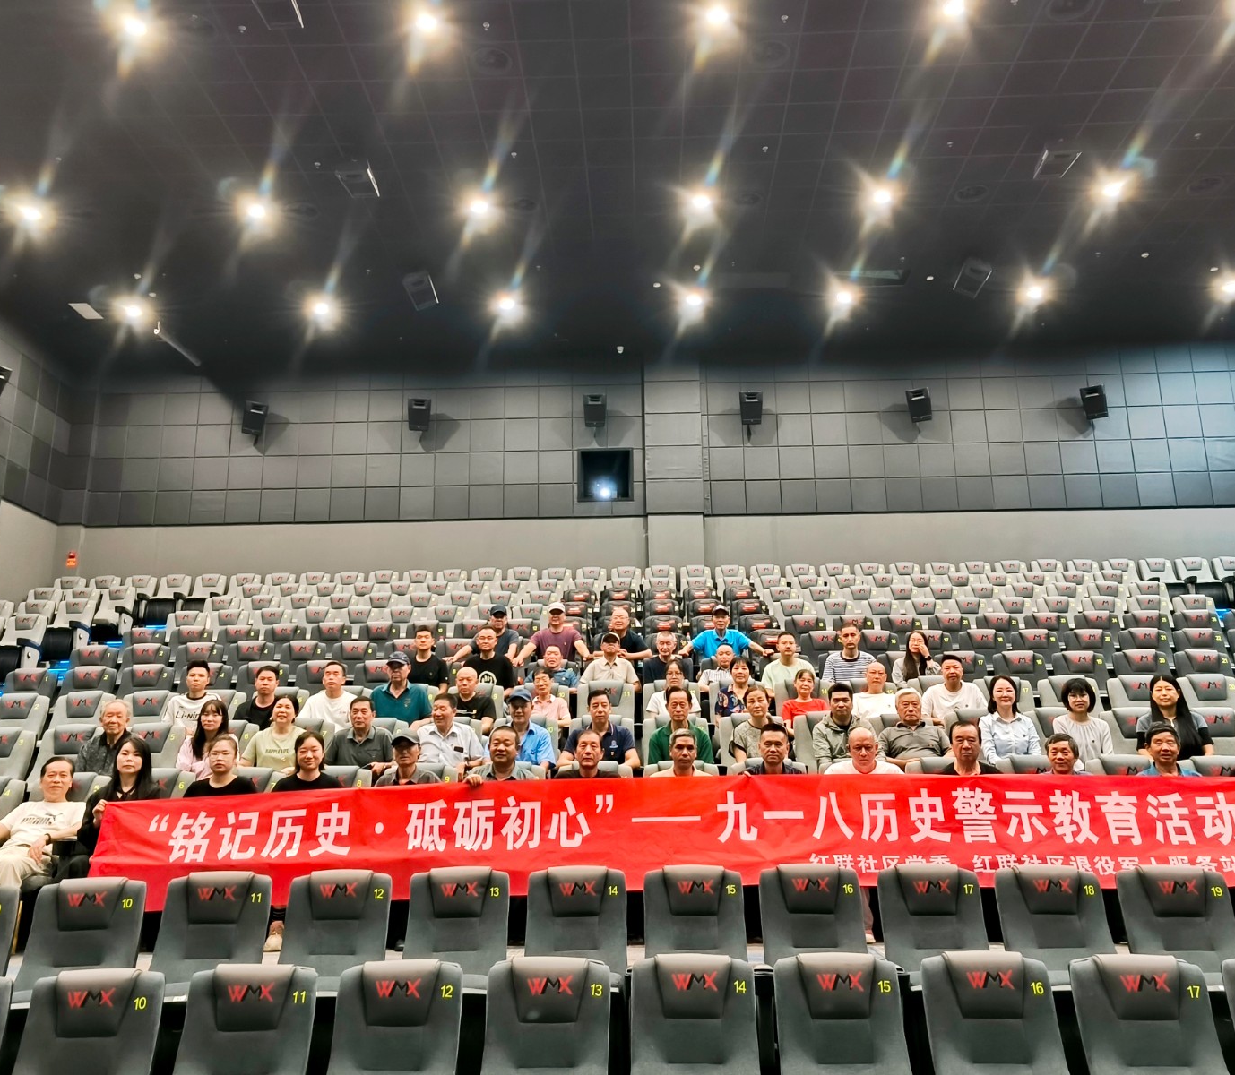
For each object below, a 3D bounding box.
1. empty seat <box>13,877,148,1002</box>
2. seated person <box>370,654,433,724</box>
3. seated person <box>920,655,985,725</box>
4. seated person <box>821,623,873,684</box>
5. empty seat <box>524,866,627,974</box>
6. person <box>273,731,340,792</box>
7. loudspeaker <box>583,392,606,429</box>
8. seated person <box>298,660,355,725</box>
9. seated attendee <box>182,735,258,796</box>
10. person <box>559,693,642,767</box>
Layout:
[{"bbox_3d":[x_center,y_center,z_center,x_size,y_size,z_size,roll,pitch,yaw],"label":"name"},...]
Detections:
[{"bbox_3d":[-2.445,2.056,4.195,0.560,1.000,0.650,0,-13,-4],"label":"empty seat"},{"bbox_3d":[-1.822,1.536,7.783,0.550,1.230,0.780,0,-12,-6],"label":"seated person"},{"bbox_3d":[2.865,1.558,7.800,0.550,1.230,0.780,-2,-12,5],"label":"seated person"},{"bbox_3d":[2.153,1.385,8.644,0.500,1.275,0.780,-3,-13,8],"label":"seated person"},{"bbox_3d":[-0.164,2.028,4.275,0.540,1.010,0.620,0,-13,-1],"label":"empty seat"},{"bbox_3d":[-1.927,1.771,5.670,0.470,1.217,0.800,0,-13,-1],"label":"person"},{"bbox_3d":[-0.374,-2.142,16.170,0.390,0.550,0.270,-1,7,2],"label":"loudspeaker"},{"bbox_3d":[-2.420,1.604,7.862,0.500,1.185,0.750,0,-13,-2],"label":"seated person"},{"bbox_3d":[-2.483,1.787,5.663,0.480,1.195,0.800,0,-13,-2],"label":"seated attendee"},{"bbox_3d":[-0.118,1.651,6.634,0.560,1.179,0.800,-1,-13,1],"label":"person"}]

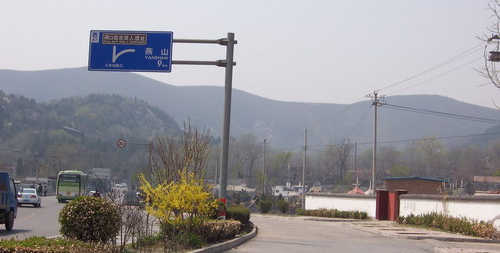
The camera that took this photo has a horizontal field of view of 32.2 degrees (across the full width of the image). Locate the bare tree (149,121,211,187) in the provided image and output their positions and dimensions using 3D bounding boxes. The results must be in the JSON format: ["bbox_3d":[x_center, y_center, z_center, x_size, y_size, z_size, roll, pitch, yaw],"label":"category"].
[{"bbox_3d":[-2.684,1.828,33.000,2.400,4.000,2.300,1,-4,0],"label":"bare tree"}]

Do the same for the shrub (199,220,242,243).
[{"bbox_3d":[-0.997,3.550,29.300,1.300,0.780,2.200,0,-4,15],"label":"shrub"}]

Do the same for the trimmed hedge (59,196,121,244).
[{"bbox_3d":[-4.630,2.697,25.000,1.750,1.420,1.700,1,-4,0],"label":"trimmed hedge"}]

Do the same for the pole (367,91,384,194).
[{"bbox_3d":[9.375,2.025,65.000,1.400,9.300,0.500,1,-4,0],"label":"pole"}]

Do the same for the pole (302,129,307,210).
[{"bbox_3d":[4.905,3.897,78.000,0.250,7.300,0.250,1,-4,0],"label":"pole"}]

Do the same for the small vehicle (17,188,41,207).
[{"bbox_3d":[-18.115,5.845,71.121,1.700,1.450,4.400,2,-4,-8],"label":"small vehicle"}]

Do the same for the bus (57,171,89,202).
[{"bbox_3d":[-18.131,6.126,88.252,2.400,3.100,8.800,2,-4,-7],"label":"bus"}]

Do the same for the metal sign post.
[{"bbox_3d":[-3.412,0.156,33.800,5.700,7.700,0.400,1,-4,-2],"label":"metal sign post"}]

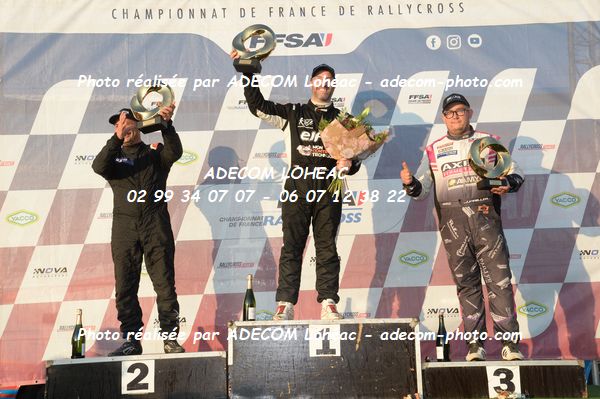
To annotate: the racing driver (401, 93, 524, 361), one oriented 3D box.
[{"bbox_3d":[1.099,0.158,6.205,0.813,1.835,0.460,-4,-11,12],"label":"racing driver"}]

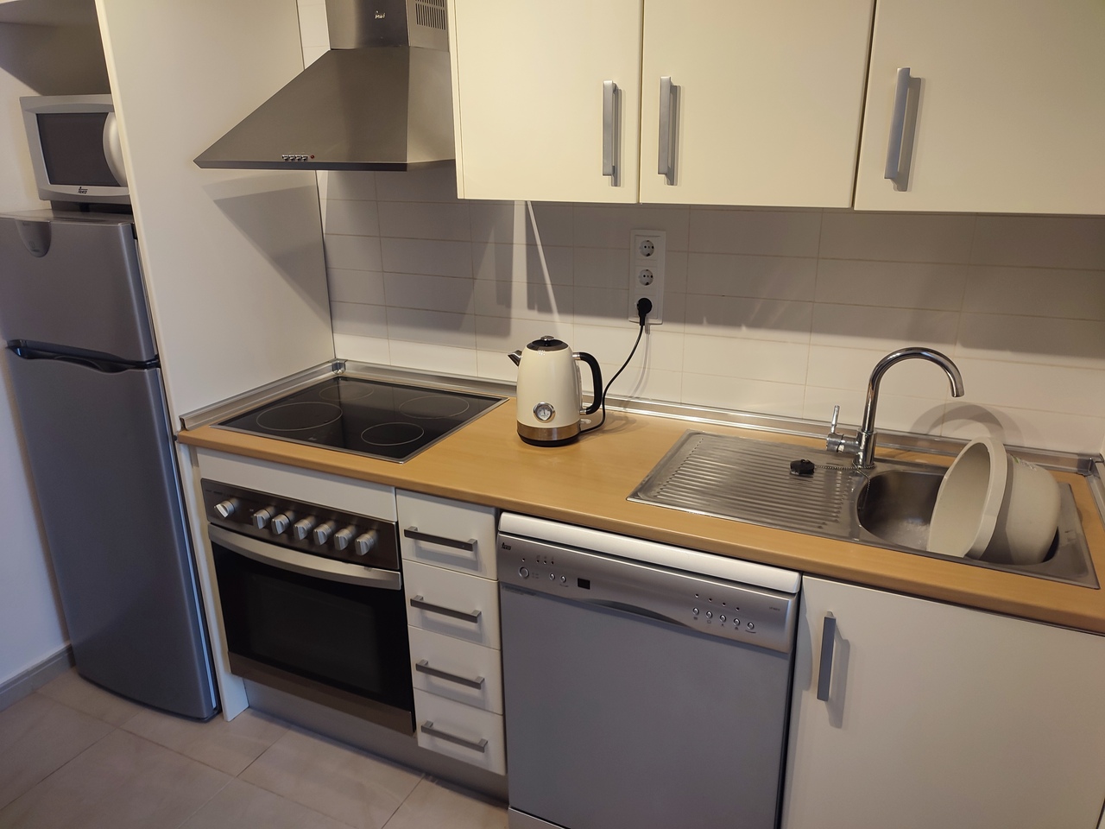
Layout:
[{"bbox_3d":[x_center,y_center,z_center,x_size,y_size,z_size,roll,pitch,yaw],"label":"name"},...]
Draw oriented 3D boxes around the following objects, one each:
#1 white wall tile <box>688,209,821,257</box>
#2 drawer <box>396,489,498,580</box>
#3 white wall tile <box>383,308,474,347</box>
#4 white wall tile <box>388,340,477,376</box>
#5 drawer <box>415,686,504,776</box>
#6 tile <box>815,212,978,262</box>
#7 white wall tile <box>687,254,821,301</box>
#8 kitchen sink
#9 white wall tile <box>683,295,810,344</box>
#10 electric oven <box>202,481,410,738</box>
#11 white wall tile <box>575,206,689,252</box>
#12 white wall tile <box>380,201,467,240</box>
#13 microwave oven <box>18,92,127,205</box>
[{"bbox_3d":[0.465,-0.419,1.846,0.299,0.098,0.010,8,21,24],"label":"white wall tile"},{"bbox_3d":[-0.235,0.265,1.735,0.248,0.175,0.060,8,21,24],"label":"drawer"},{"bbox_3d":[-0.348,-0.251,2.297,0.298,0.098,0.010,8,21,24],"label":"white wall tile"},{"bbox_3d":[-0.350,-0.162,2.349,0.300,0.092,0.010,8,21,24],"label":"white wall tile"},{"bbox_3d":[-0.125,0.682,2.079,0.244,0.174,0.510,8,21,24],"label":"drawer"},{"bbox_3d":[0.741,-0.383,1.731,0.300,0.098,0.010,8,21,24],"label":"tile"},{"bbox_3d":[0.463,-0.324,1.866,0.298,0.098,0.010,8,21,24],"label":"white wall tile"},{"bbox_3d":[0.604,0.228,1.636,0.801,0.161,0.449,8,21,24],"label":"kitchen sink"},{"bbox_3d":[0.465,-0.230,1.899,0.298,0.098,0.010,8,21,24],"label":"white wall tile"},{"bbox_3d":[-0.506,0.402,2.199,0.599,0.587,0.560,8,21,24],"label":"electric oven"},{"bbox_3d":[0.190,-0.456,1.955,0.298,0.098,0.010,8,21,24],"label":"white wall tile"},{"bbox_3d":[-0.354,-0.535,2.212,0.299,0.098,0.010,8,21,24],"label":"white wall tile"},{"bbox_3d":[-1.105,-0.717,2.186,0.470,0.285,0.360,8,21,24],"label":"microwave oven"}]

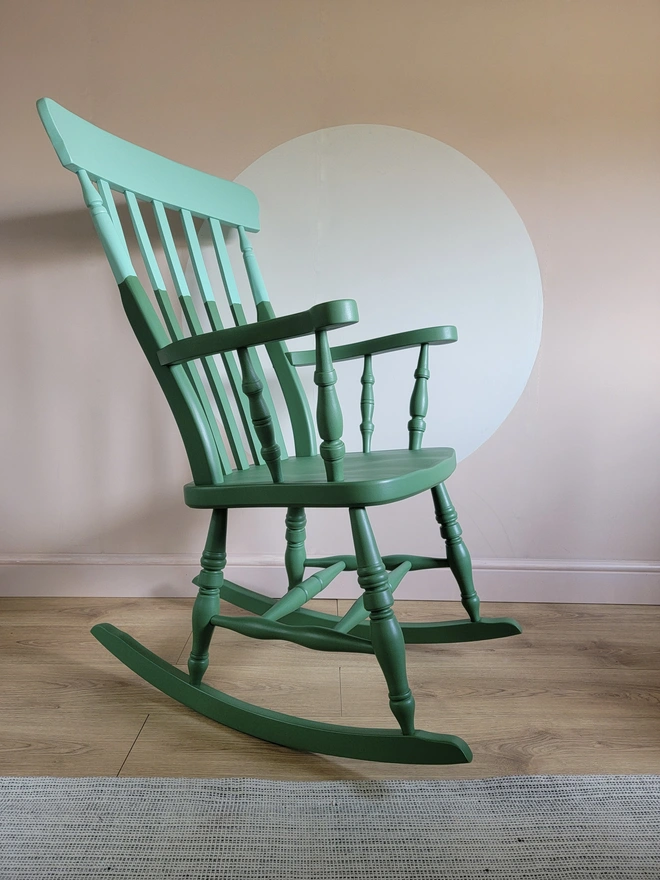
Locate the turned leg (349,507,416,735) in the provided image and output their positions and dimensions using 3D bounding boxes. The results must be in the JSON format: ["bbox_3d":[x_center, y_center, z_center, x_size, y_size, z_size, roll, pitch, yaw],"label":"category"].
[{"bbox_3d":[0.080,0.269,0.928,0.048,0.359,0.048,-15,-4,25],"label":"turned leg"}]

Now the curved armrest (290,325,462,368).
[{"bbox_3d":[0.092,-0.211,1.381,0.403,0.029,0.095,-6,4,26],"label":"curved armrest"}]

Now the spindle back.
[{"bbox_3d":[-0.251,-0.284,1.262,0.105,0.737,0.607,-22,-4,26],"label":"spindle back"}]

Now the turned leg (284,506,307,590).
[{"bbox_3d":[-0.080,0.245,1.430,0.048,0.360,0.048,11,17,24],"label":"turned leg"}]

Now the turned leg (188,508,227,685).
[{"bbox_3d":[-0.224,0.282,1.134,0.048,0.360,0.048,11,5,25],"label":"turned leg"}]

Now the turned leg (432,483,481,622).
[{"bbox_3d":[0.268,0.221,1.314,0.048,0.359,0.048,-15,4,28],"label":"turned leg"}]

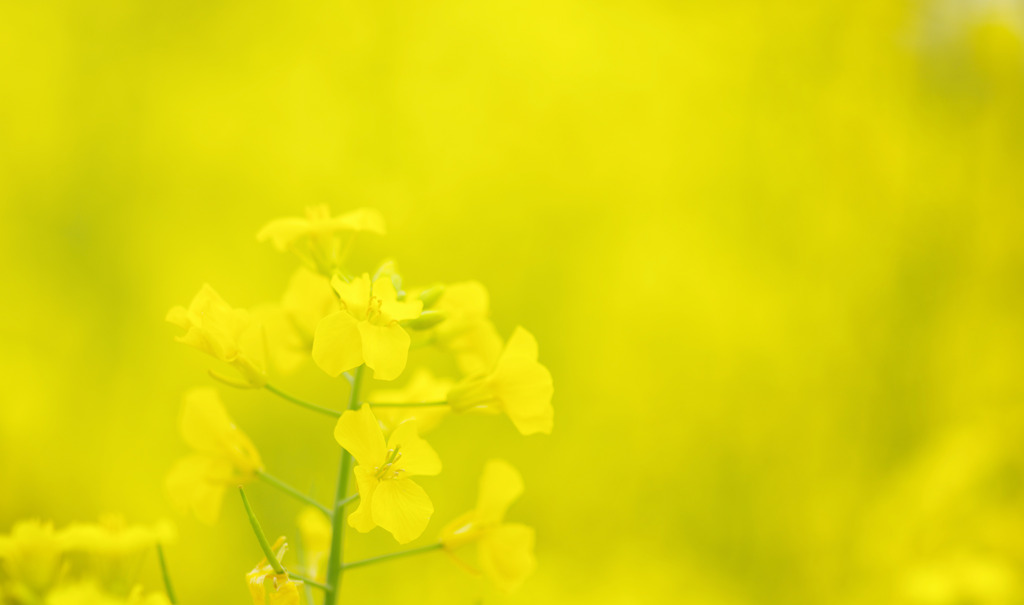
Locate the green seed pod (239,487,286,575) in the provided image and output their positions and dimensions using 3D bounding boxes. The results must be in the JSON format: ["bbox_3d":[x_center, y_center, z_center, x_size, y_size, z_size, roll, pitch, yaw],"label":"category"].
[{"bbox_3d":[-0.045,0.041,0.775,0.002,0.017,0.002,-27,7,0],"label":"green seed pod"}]

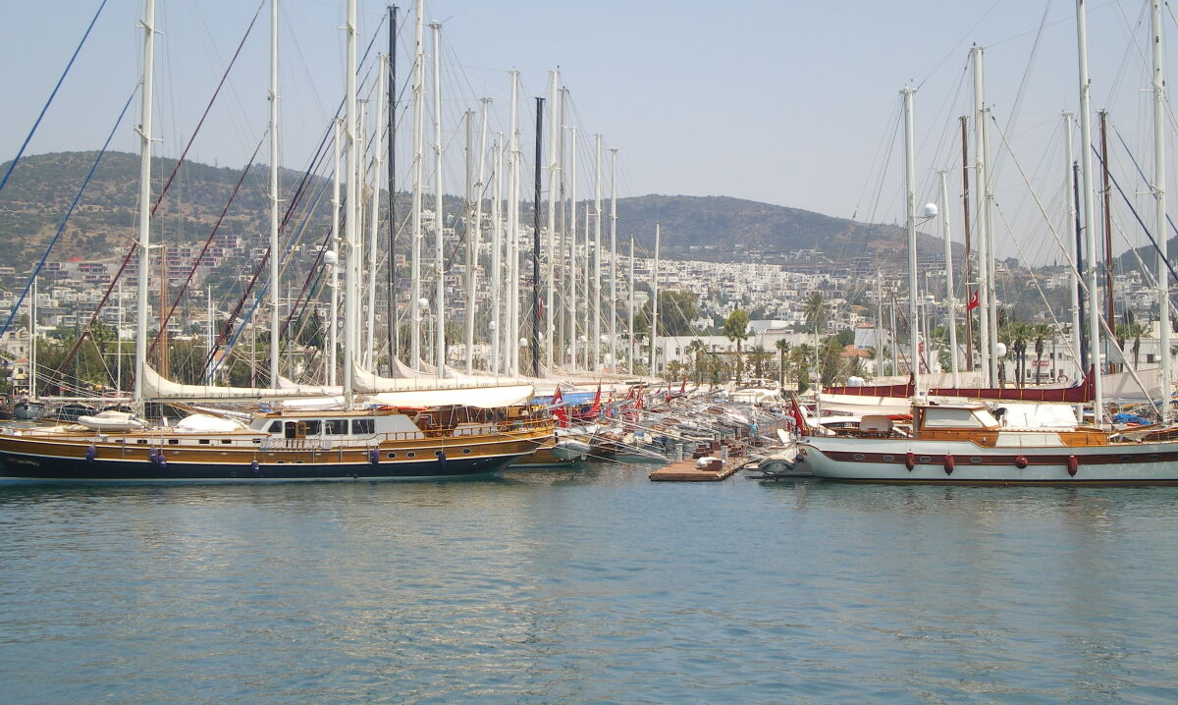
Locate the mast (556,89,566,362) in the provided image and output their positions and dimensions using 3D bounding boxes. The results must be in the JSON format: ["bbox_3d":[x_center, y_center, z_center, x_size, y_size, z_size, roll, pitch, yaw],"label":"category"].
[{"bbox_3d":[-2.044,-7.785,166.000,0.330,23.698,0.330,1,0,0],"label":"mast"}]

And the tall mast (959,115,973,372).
[{"bbox_3d":[23.937,-5.515,140.000,0.320,18.736,0.320,-1,0,0],"label":"tall mast"}]

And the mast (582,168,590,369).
[{"bbox_3d":[-0.190,-5.523,190.000,0.260,19.225,0.260,0,0,0],"label":"mast"}]

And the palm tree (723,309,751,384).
[{"bbox_3d":[23.377,-0.378,350.000,4.300,12.757,4.300,0,0,0],"label":"palm tree"}]

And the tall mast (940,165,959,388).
[{"bbox_3d":[20.274,-3.190,124.000,0.300,13.838,0.300,-3,0,0],"label":"tall mast"}]

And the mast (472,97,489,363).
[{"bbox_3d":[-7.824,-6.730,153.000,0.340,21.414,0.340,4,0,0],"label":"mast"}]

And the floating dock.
[{"bbox_3d":[6.328,6.493,123.815,4.000,0.450,19.000,0,0,8],"label":"floating dock"}]

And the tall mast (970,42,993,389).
[{"bbox_3d":[25.441,-7.684,143.000,0.500,24.170,0.500,-1,0,0],"label":"tall mast"}]

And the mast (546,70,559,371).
[{"bbox_3d":[-2.937,-8.900,174.000,0.460,26.600,0.460,1,0,0],"label":"mast"}]

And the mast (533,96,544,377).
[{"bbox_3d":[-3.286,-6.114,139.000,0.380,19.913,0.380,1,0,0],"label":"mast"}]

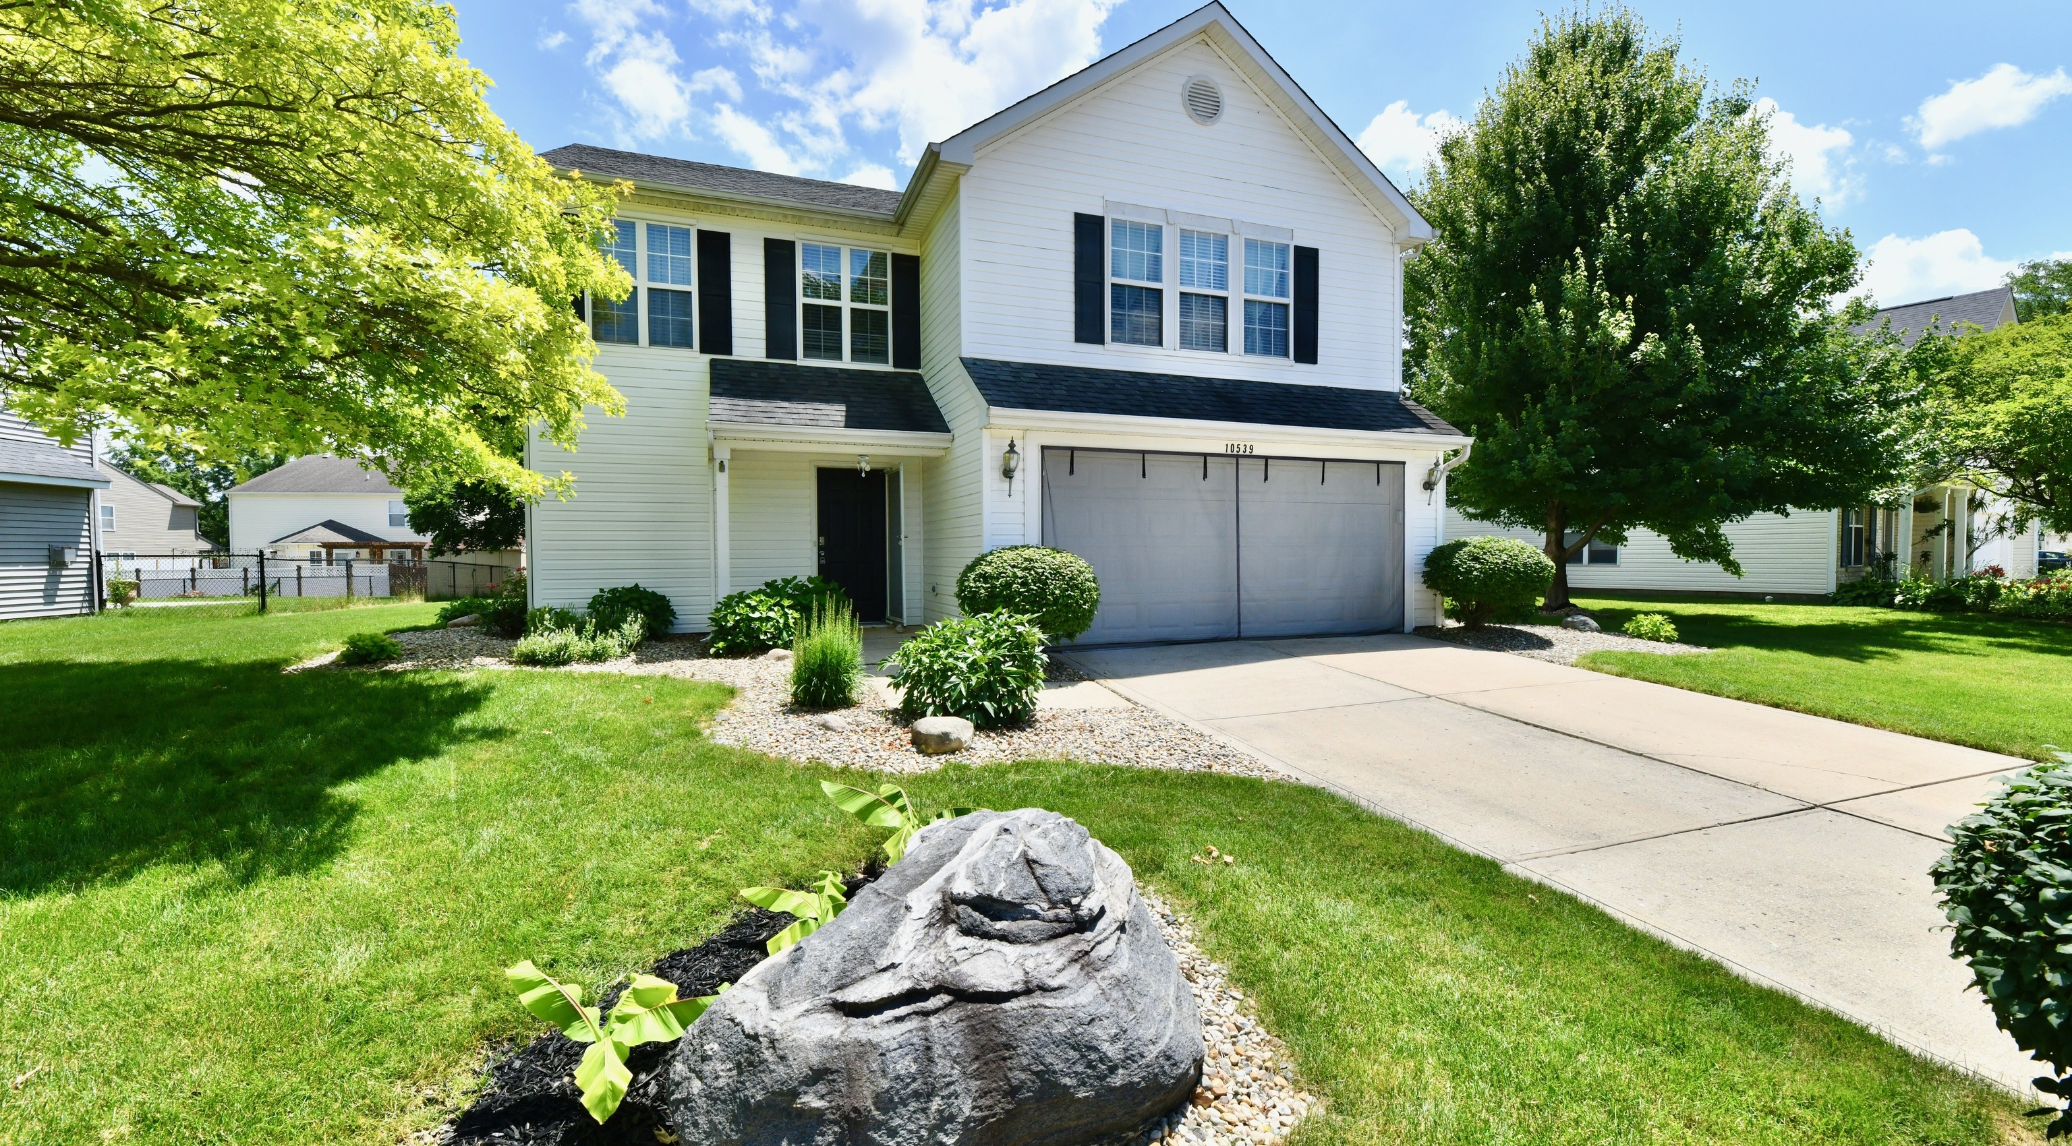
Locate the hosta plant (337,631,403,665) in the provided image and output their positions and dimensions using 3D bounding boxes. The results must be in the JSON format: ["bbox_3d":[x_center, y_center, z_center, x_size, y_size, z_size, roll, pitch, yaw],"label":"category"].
[{"bbox_3d":[-6.280,0.710,7.600,0.480,0.310,0.480,-1,2,-20],"label":"hosta plant"}]

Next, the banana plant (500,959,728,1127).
[{"bbox_3d":[-1.035,1.143,1.970,0.520,0.330,0.460,-1,2,-28],"label":"banana plant"}]

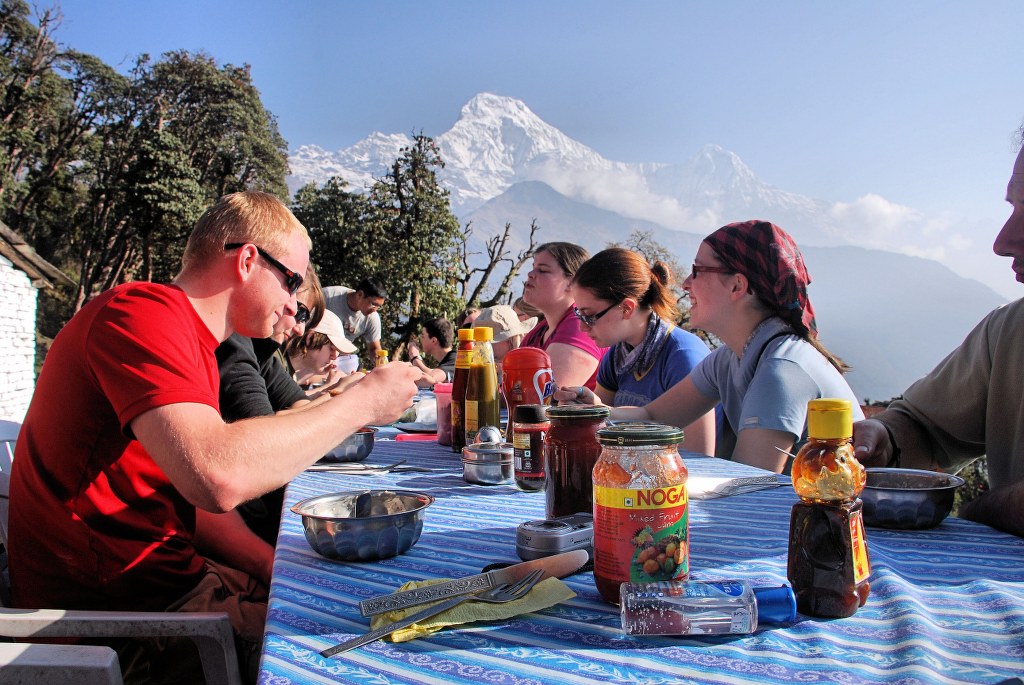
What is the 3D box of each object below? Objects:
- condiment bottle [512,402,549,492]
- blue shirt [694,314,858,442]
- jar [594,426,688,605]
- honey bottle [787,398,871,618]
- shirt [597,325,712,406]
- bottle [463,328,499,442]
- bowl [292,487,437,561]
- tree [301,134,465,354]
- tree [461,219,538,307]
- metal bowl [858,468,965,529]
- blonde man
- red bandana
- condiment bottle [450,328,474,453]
[{"bbox_3d":[0.027,0.140,1.050,0.054,0.113,0.054,-1,0,0],"label":"condiment bottle"},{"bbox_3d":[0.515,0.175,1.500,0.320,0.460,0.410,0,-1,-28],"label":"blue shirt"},{"bbox_3d":[0.101,0.132,0.609,0.076,0.130,0.076,0,-1,0],"label":"jar"},{"bbox_3d":[0.233,0.118,0.568,0.054,0.154,0.054,-1,-1,40],"label":"honey bottle"},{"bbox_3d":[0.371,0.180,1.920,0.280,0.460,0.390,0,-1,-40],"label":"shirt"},{"bbox_3d":[-0.049,0.088,1.300,0.060,0.222,0.060,-1,0,0],"label":"bottle"},{"bbox_3d":[-0.139,0.176,0.725,0.137,0.048,0.137,-1,0,0],"label":"bowl"},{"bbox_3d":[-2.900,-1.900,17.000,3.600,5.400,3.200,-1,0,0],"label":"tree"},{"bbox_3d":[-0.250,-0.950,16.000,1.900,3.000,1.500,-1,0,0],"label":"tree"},{"bbox_3d":[0.422,0.174,0.851,0.136,0.047,0.136,-1,-1,27],"label":"metal bowl"},{"bbox_3d":[-0.430,0.350,1.200,0.660,1.180,0.520,-1,0,-15],"label":"blonde man"},{"bbox_3d":[0.462,-0.119,1.430,0.215,0.215,0.170,-1,0,15],"label":"red bandana"},{"bbox_3d":[-0.090,0.095,1.534,0.063,0.238,0.063,0,-1,-3],"label":"condiment bottle"}]

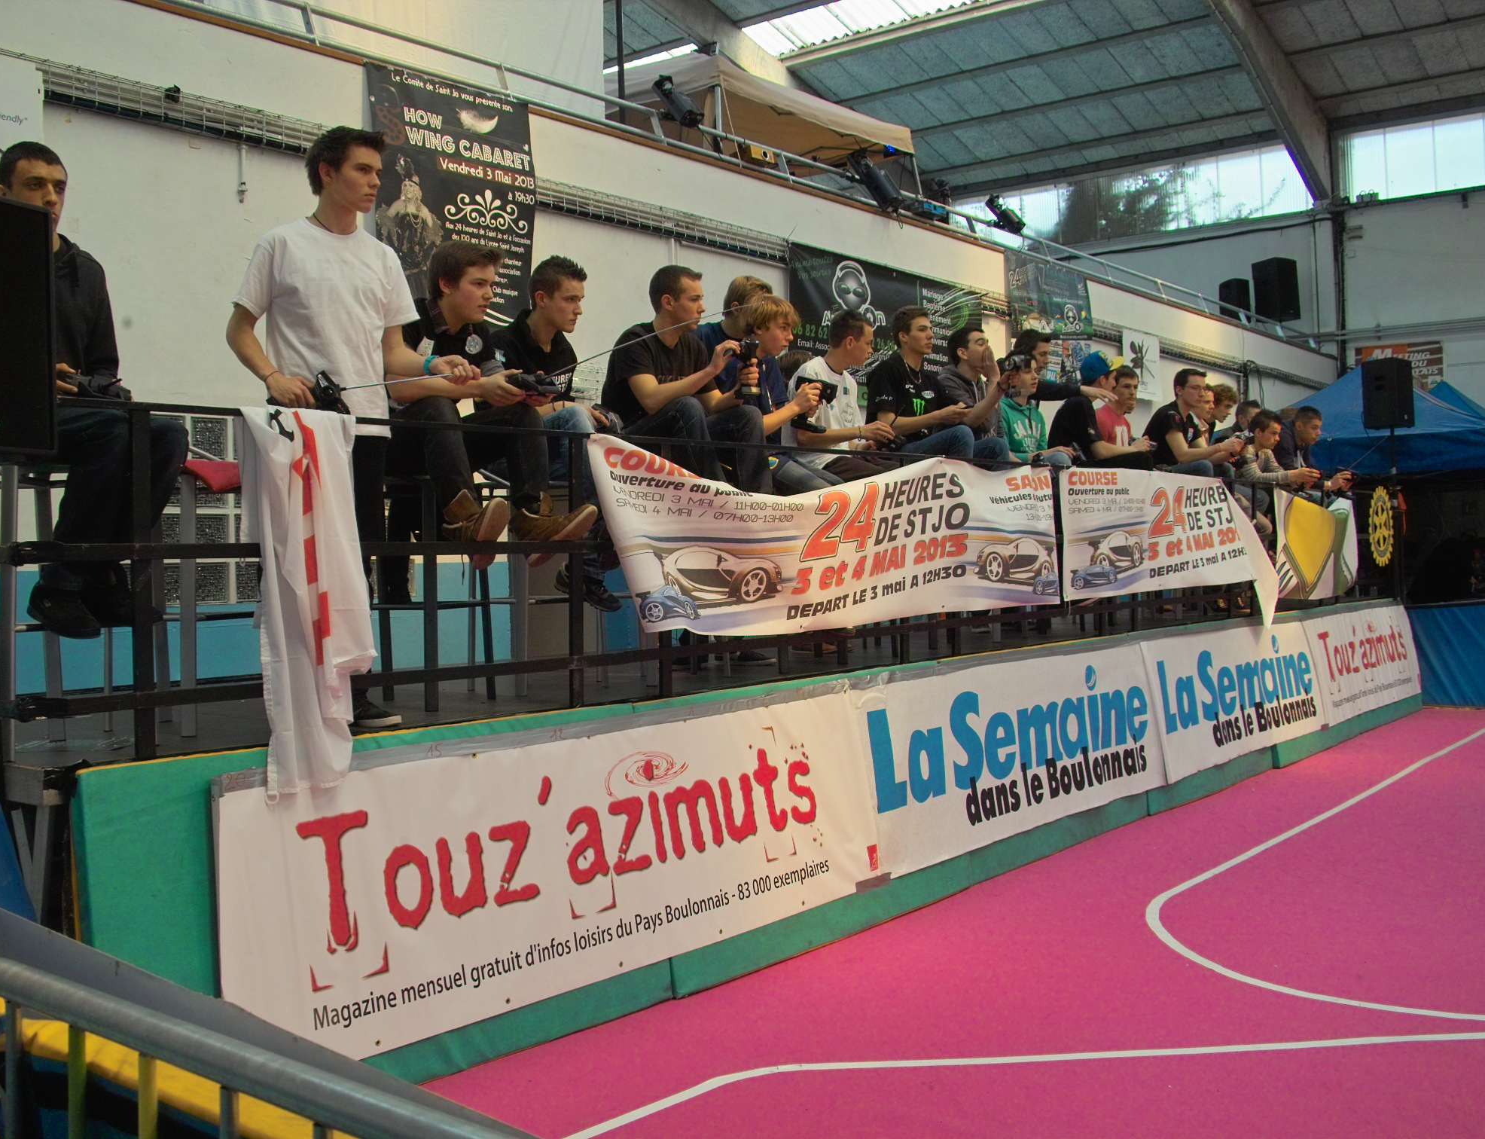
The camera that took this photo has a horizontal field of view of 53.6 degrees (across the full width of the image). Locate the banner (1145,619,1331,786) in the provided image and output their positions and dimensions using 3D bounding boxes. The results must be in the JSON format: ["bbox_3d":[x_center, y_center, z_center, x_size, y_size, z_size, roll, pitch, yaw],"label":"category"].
[{"bbox_3d":[3.221,0.778,9.430,0.040,0.820,2.980,-11,-6,39],"label":"banner"}]

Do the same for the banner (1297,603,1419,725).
[{"bbox_3d":[4.952,0.731,11.649,0.050,0.800,2.700,-11,-5,38],"label":"banner"}]

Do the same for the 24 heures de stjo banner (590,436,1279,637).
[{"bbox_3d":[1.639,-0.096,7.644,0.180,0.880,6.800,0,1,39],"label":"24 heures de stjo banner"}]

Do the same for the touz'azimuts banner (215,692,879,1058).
[{"bbox_3d":[-0.413,0.917,4.885,0.040,0.820,2.940,-11,-6,39],"label":"touz'azimuts banner"}]

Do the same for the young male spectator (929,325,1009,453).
[{"bbox_3d":[1.226,-0.662,7.824,0.500,1.280,0.680,-2,1,-43],"label":"young male spectator"}]

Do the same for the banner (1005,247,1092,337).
[{"bbox_3d":[2.472,-2.110,11.694,0.040,0.640,1.480,0,1,39],"label":"banner"}]

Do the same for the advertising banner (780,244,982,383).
[{"bbox_3d":[1.058,-1.626,10.208,0.050,0.920,2.450,0,1,39],"label":"advertising banner"}]

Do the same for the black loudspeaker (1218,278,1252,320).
[{"bbox_3d":[5.598,-3.043,16.720,0.310,0.520,0.310,-2,1,-43],"label":"black loudspeaker"}]

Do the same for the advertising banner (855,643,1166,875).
[{"bbox_3d":[1.429,0.860,7.226,0.050,0.800,2.950,-11,-5,38],"label":"advertising banner"}]

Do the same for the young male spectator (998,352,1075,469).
[{"bbox_3d":[1.658,-0.560,8.388,0.480,1.330,0.680,-2,1,-43],"label":"young male spectator"}]

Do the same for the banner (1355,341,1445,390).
[{"bbox_3d":[7.853,-2.339,17.622,1.000,0.700,0.040,0,1,39],"label":"banner"}]

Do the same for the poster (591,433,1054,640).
[{"bbox_3d":[0.576,-0.120,6.309,0.150,0.760,3.470,0,1,39],"label":"poster"}]

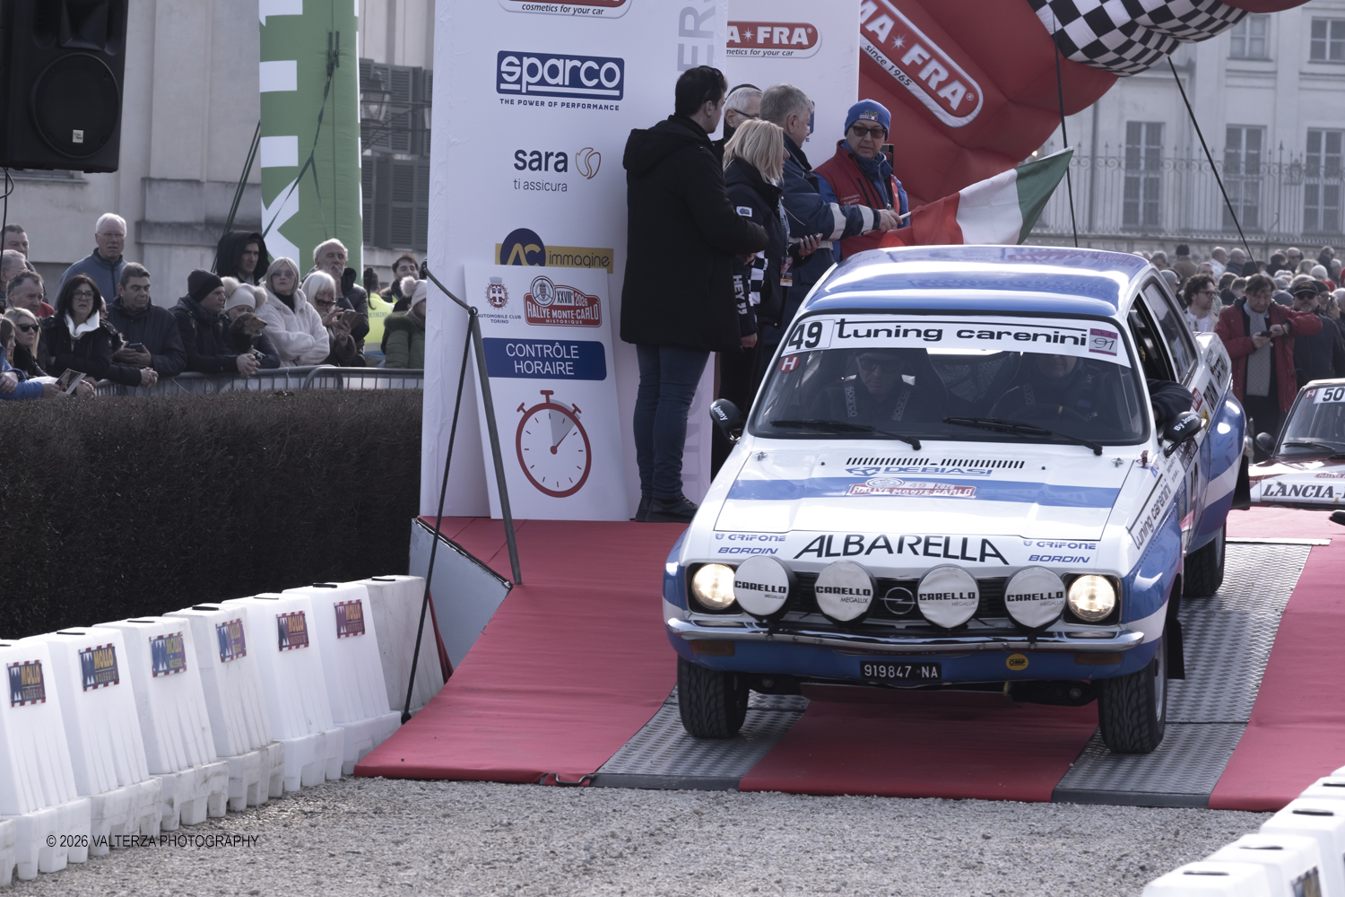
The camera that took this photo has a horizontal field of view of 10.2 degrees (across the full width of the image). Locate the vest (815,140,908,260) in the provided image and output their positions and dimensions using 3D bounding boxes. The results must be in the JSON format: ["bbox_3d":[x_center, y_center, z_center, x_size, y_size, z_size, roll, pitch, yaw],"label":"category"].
[{"bbox_3d":[0.750,-0.911,30.000,0.440,0.640,0.290,1,2,-34],"label":"vest"}]

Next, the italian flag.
[{"bbox_3d":[1.181,-0.908,29.500,0.780,0.560,0.280,2,2,-6],"label":"italian flag"}]

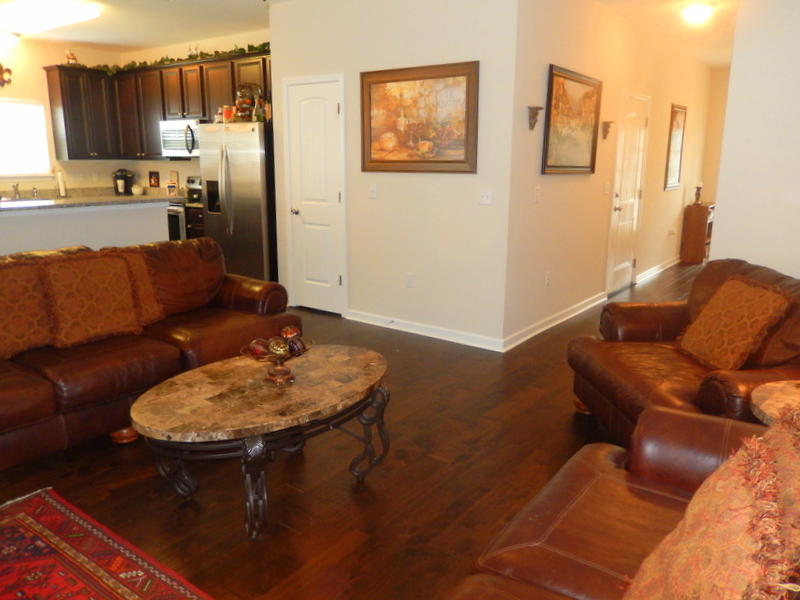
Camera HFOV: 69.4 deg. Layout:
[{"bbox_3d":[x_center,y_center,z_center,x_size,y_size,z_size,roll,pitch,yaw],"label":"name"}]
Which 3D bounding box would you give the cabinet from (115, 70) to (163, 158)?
[{"bbox_3d":[-3.063,-2.236,7.123,1.065,0.995,0.320,10,16,35],"label":"cabinet"}]

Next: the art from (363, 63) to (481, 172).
[{"bbox_3d":[0.110,-1.365,4.402,1.085,0.775,0.040,10,16,35],"label":"art"}]

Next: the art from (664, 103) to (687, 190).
[{"bbox_3d":[3.533,-1.932,7.398,0.040,1.040,0.840,10,16,35],"label":"art"}]

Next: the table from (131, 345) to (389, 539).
[{"bbox_3d":[-0.520,0.574,2.446,0.754,0.500,1.106,12,18,40],"label":"table"}]

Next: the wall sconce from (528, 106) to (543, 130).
[{"bbox_3d":[0.965,-1.290,4.102,0.080,0.165,0.100,10,16,35],"label":"wall sconce"}]

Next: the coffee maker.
[{"bbox_3d":[-3.604,-1.534,7.585,0.250,0.340,0.290,-2,14,-12],"label":"coffee maker"}]

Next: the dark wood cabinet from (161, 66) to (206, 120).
[{"bbox_3d":[-2.329,-2.325,6.541,0.762,0.545,0.320,10,16,35],"label":"dark wood cabinet"}]

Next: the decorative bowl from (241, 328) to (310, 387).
[{"bbox_3d":[-0.495,0.234,2.363,0.290,0.200,0.290,0,13,0],"label":"decorative bowl"}]

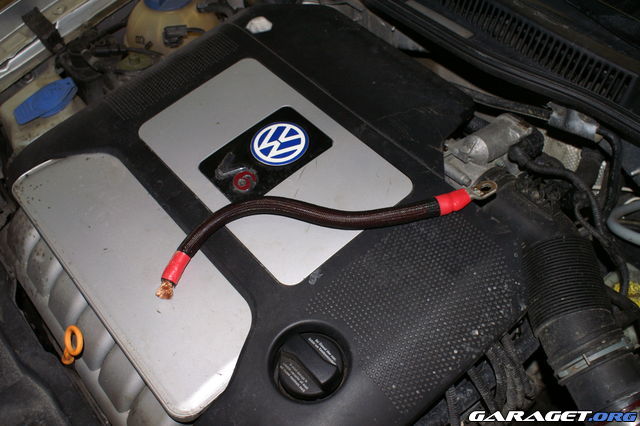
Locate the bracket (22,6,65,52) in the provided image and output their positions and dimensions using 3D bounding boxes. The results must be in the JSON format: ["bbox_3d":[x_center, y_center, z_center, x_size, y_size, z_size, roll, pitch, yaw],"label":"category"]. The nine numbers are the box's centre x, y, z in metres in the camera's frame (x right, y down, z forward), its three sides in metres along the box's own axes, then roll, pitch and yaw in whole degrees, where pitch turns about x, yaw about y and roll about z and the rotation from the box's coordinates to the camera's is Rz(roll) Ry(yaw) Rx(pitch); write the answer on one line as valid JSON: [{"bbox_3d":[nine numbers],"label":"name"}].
[{"bbox_3d":[-0.421,-0.279,0.975,0.030,0.030,0.112,-37,57,-17],"label":"bracket"}]

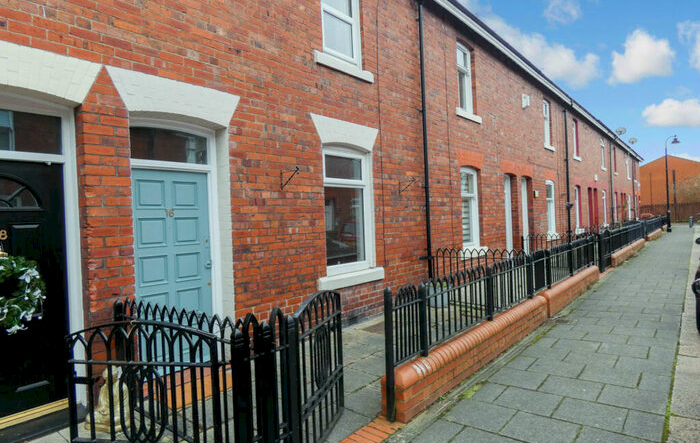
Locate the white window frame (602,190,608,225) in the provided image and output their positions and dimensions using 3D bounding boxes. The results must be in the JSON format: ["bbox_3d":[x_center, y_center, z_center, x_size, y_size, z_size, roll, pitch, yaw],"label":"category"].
[{"bbox_3d":[13.222,-0.694,21.144,0.090,1.758,1.017,-2,0,41],"label":"white window frame"}]

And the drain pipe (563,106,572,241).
[{"bbox_3d":[7.989,-1.531,14.838,0.140,5.365,0.090,-2,0,41],"label":"drain pipe"}]

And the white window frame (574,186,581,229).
[{"bbox_3d":[9.230,-0.535,16.527,0.090,1.758,1.018,-2,0,41],"label":"white window frame"}]

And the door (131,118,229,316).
[{"bbox_3d":[-1.768,0.264,4.053,0.130,2.470,0.969,-2,0,41],"label":"door"}]

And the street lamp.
[{"bbox_3d":[22.018,-2.570,27.555,0.830,6.500,0.460,-2,0,41],"label":"street lamp"}]

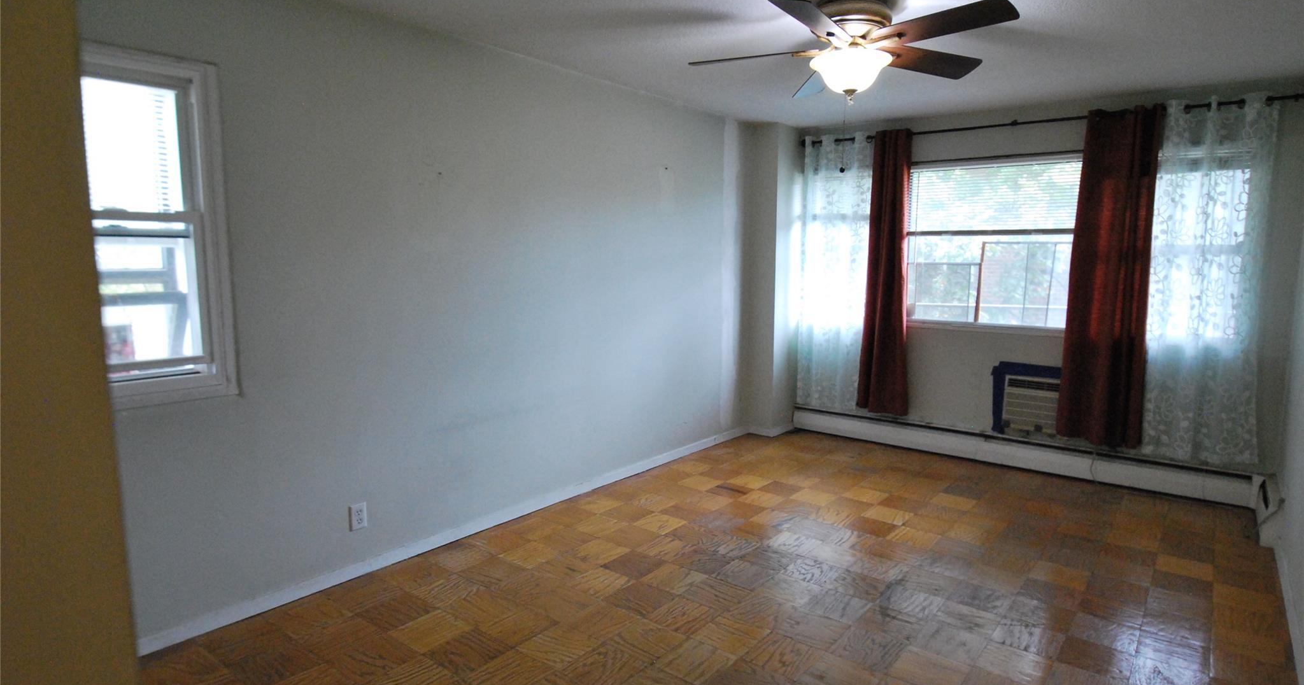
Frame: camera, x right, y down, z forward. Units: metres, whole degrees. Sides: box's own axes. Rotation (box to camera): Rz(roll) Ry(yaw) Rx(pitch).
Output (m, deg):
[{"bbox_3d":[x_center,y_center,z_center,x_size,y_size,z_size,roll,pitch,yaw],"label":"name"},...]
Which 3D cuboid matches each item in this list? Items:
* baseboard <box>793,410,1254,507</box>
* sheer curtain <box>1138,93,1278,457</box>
[{"bbox_3d":[2.314,0.738,4.858,2.910,0.200,0.075,6,9,38],"label":"baseboard"},{"bbox_3d":[3.203,-0.322,3.972,0.540,2.105,0.090,6,9,38],"label":"sheer curtain"}]

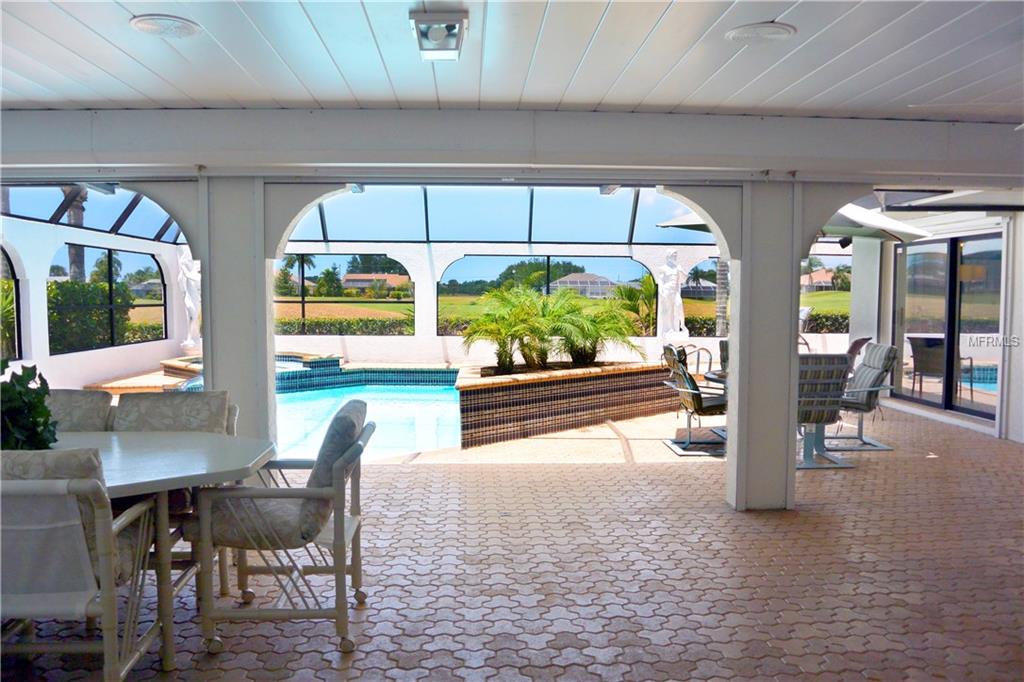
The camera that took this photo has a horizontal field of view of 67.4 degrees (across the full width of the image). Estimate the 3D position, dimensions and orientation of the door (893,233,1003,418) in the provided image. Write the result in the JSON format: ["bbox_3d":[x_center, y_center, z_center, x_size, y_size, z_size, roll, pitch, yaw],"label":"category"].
[{"bbox_3d":[5.212,-0.207,9.146,0.130,2.050,2.420,0,4,-4],"label":"door"}]

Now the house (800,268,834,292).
[{"bbox_3d":[54.057,-11.138,145.230,13.000,5.000,11.000,1,4,18],"label":"house"}]

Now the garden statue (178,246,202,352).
[{"bbox_3d":[-5.608,-0.768,13.456,0.500,1.780,0.450,-1,4,-20],"label":"garden statue"}]

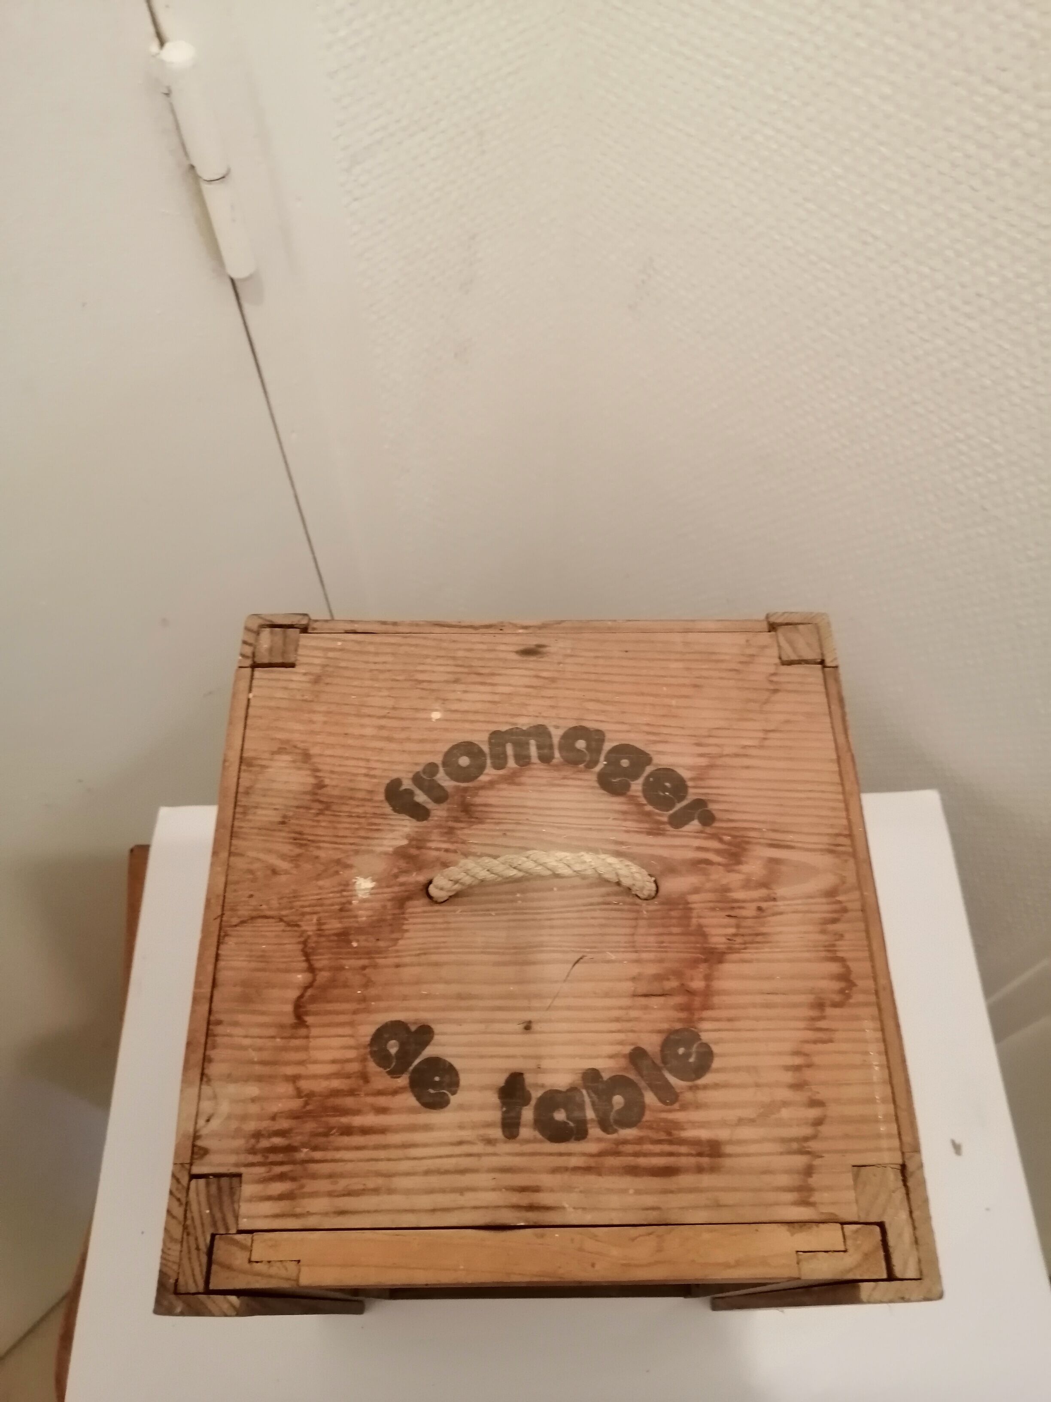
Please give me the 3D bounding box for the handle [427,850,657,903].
[{"bbox_3d":[0.008,0.070,0.423,0.095,0.038,0.013,0,64,-2],"label":"handle"}]

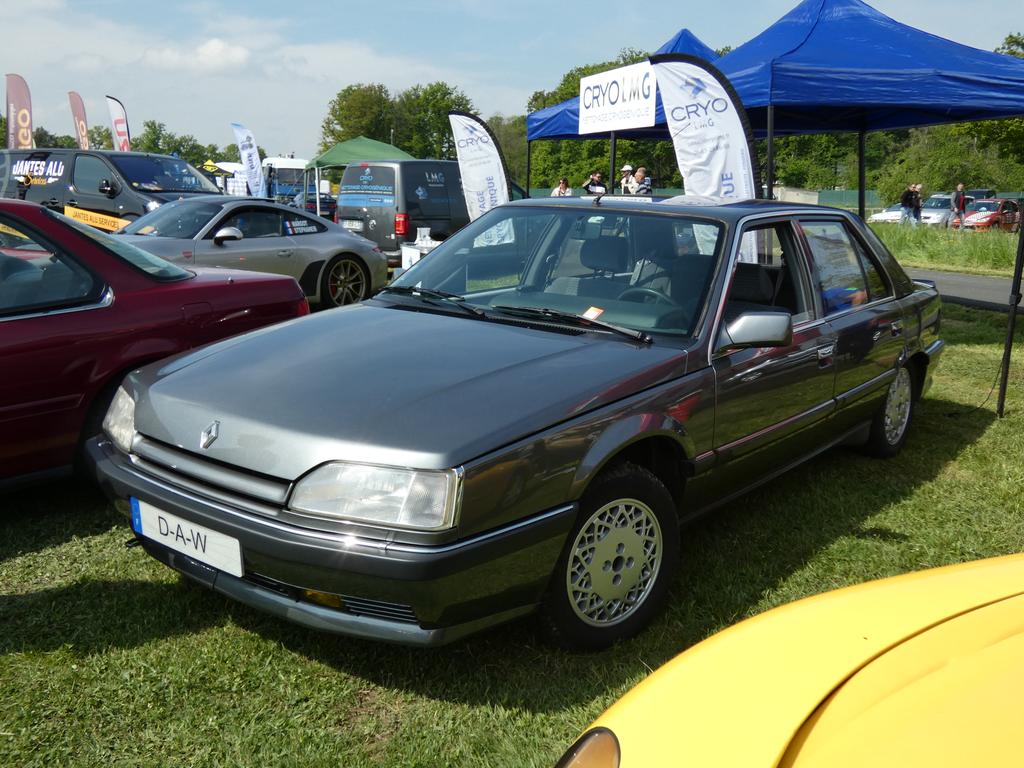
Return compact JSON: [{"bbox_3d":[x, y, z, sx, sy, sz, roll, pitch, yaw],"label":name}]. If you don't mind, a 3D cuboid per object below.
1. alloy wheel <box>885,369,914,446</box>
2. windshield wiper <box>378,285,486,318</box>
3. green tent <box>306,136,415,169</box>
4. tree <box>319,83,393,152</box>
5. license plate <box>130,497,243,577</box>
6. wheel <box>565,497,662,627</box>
[{"bbox_3d":[1.946,0.102,5.120,0.180,0.420,0.420,10,15,37],"label":"alloy wheel"},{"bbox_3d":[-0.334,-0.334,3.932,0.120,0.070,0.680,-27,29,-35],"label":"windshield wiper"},{"bbox_3d":[-4.247,-5.650,27.774,3.000,2.700,3.000,-3,12,-17],"label":"green tent"},{"bbox_3d":[-15.961,-25.255,101.168,8.000,11.500,8.000,0,12,0],"label":"tree"},{"bbox_3d":[-0.888,0.410,2.662,0.520,0.110,0.020,10,18,38],"label":"license plate"},{"bbox_3d":[0.272,0.530,3.011,0.410,0.410,0.160,-9,15,-39],"label":"wheel"}]

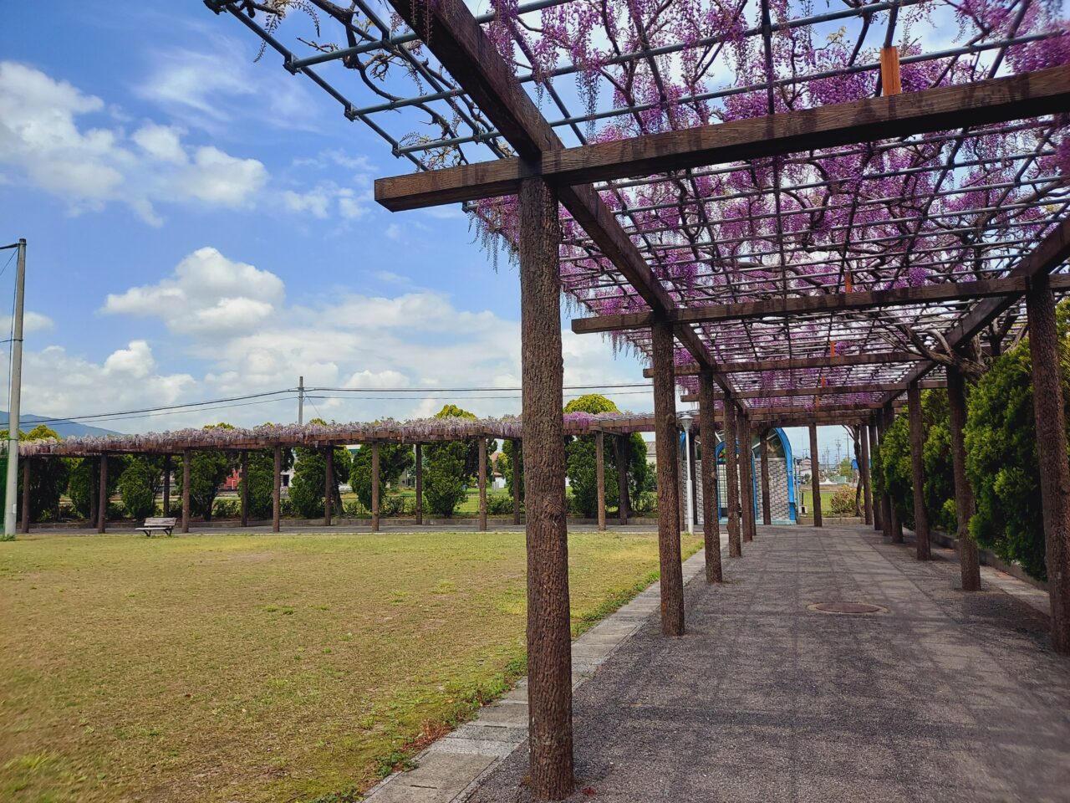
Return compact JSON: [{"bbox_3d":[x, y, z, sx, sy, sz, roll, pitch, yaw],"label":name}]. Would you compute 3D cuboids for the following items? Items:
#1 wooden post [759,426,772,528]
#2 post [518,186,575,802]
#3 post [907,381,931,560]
[{"bbox_3d":[7.723,2.545,25.890,0.210,3.120,0.210,-3,-5,18],"label":"wooden post"},{"bbox_3d":[0.061,0.378,3.923,0.210,3.074,0.210,-3,-5,18],"label":"post"},{"bbox_3d":[6.873,1.248,13.856,0.210,3.070,0.210,-3,-6,19],"label":"post"}]

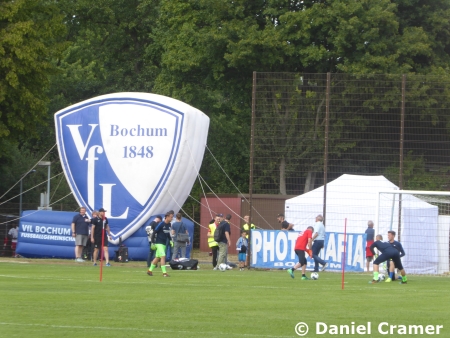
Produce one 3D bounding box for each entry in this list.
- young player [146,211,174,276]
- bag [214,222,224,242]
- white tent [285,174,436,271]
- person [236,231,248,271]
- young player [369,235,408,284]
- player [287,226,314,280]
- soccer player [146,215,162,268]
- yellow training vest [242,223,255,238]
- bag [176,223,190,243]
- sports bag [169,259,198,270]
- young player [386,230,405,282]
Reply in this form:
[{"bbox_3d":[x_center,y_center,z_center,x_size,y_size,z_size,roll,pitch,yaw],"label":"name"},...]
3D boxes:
[{"bbox_3d":[-1.877,2.163,111.800,0.600,1.830,0.550,2,1,38],"label":"young player"},{"bbox_3d":[-0.167,1.928,118.500,0.220,0.560,0.330,1,1,-44],"label":"bag"},{"bbox_3d":[4.283,1.735,122.000,4.200,3.080,2.900,2,0,23],"label":"white tent"},{"bbox_3d":[0.533,2.481,118.800,0.400,1.200,0.300,1,0,-6],"label":"person"},{"bbox_3d":[4.630,2.563,110.500,1.000,1.420,0.650,2,1,30],"label":"young player"},{"bbox_3d":[2.167,2.425,112.000,0.780,1.540,0.500,1,0,-13],"label":"player"},{"bbox_3d":[-2.122,2.207,118.800,0.450,1.630,0.500,1,1,-28],"label":"soccer player"},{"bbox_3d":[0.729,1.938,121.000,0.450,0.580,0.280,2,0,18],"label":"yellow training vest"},{"bbox_3d":[-1.269,1.941,119.300,0.420,0.580,0.200,1,0,-9],"label":"bag"},{"bbox_3d":[-1.241,2.882,117.500,0.870,0.340,0.400,1,0,0],"label":"sports bag"},{"bbox_3d":[4.867,2.494,111.200,0.520,1.460,0.620,2,1,38],"label":"young player"}]

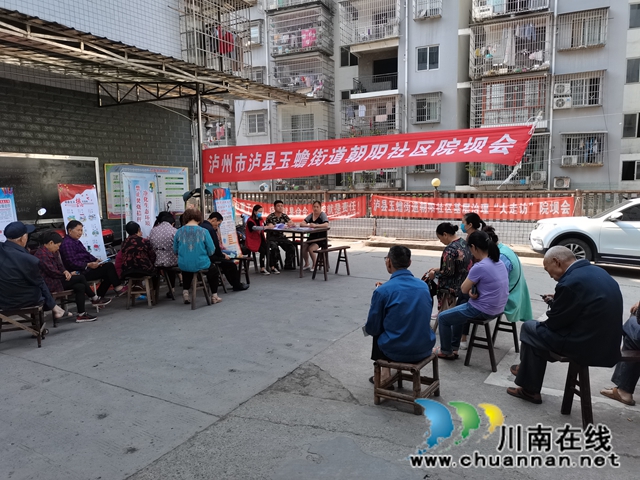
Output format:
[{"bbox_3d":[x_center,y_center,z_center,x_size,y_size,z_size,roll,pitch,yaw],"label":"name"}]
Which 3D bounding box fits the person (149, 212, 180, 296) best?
[{"bbox_3d":[-2.202,0.203,6.850,0.470,1.250,0.660,2,6,21],"label":"person"}]

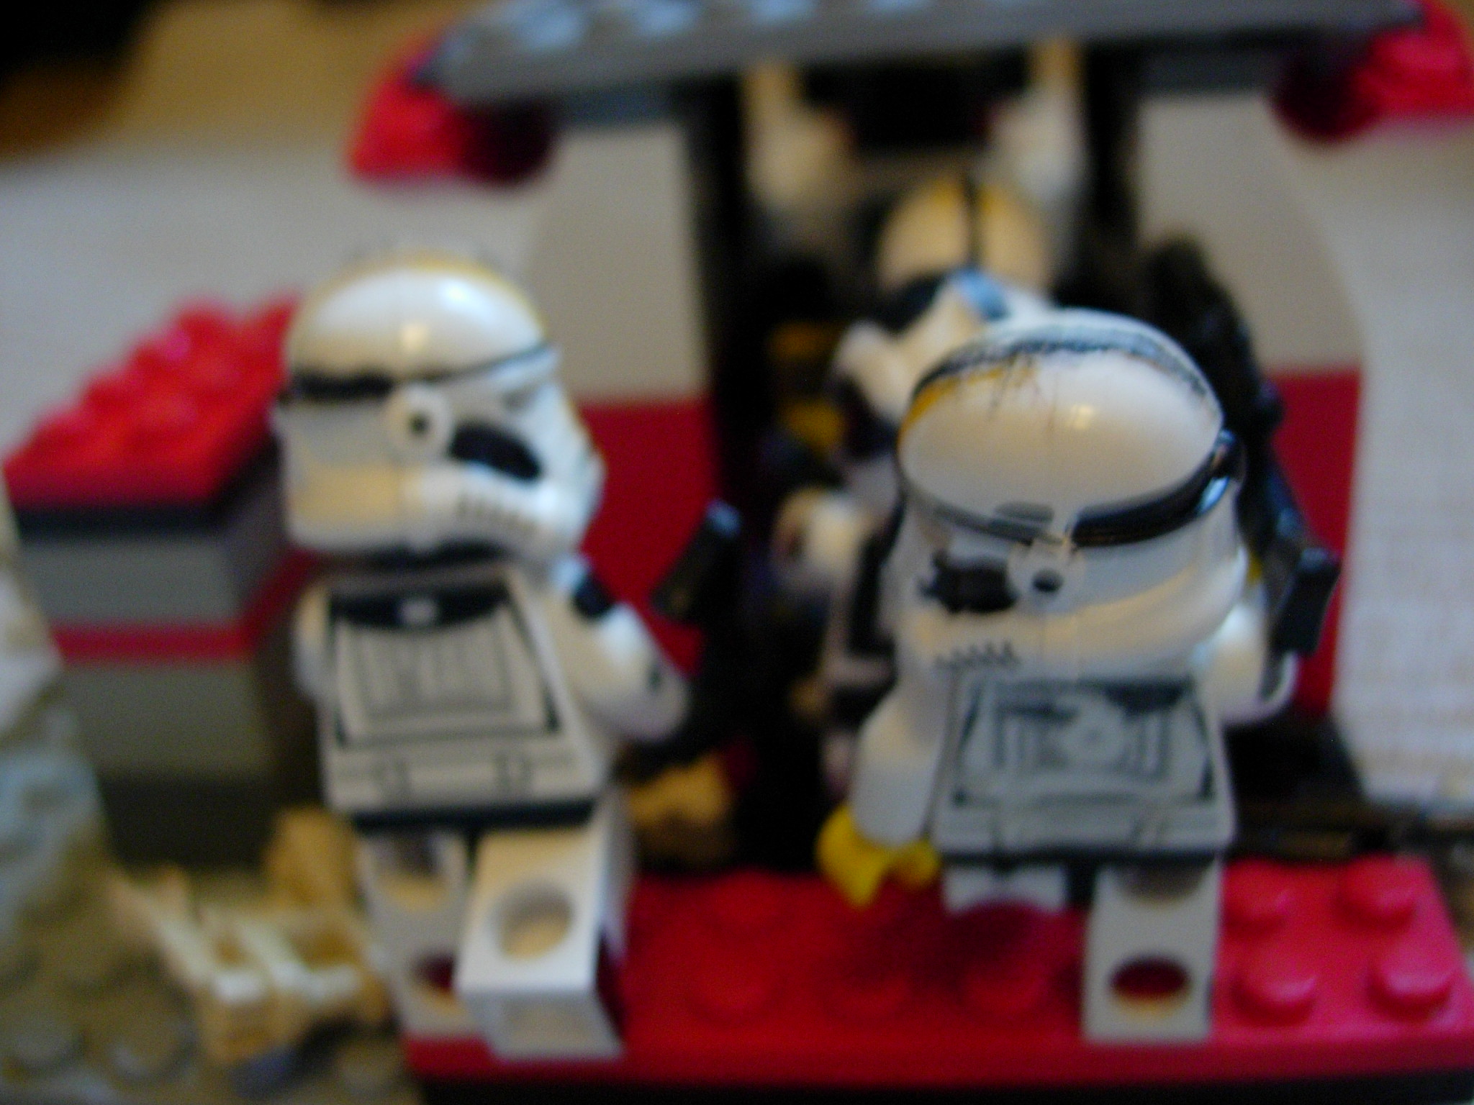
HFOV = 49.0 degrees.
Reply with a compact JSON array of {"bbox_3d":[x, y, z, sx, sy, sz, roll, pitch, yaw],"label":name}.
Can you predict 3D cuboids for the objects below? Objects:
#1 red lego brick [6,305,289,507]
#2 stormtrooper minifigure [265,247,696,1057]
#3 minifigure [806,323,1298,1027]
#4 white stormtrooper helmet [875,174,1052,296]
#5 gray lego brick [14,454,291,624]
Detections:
[{"bbox_3d":[-0.045,-0.012,0.132,0.016,0.005,0.033,-1,24,5],"label":"red lego brick"},{"bbox_3d":[-0.013,0.006,0.090,0.022,0.042,0.018,-3,21,6],"label":"stormtrooper minifigure"},{"bbox_3d":[0.017,0.008,0.086,0.025,0.041,0.018,-3,29,4],"label":"minifigure"},{"bbox_3d":[0.018,-0.021,0.125,0.014,0.015,0.016,-1,24,5],"label":"white stormtrooper helmet"},{"bbox_3d":[-0.044,-0.004,0.136,0.016,0.006,0.032,-1,24,5],"label":"gray lego brick"}]

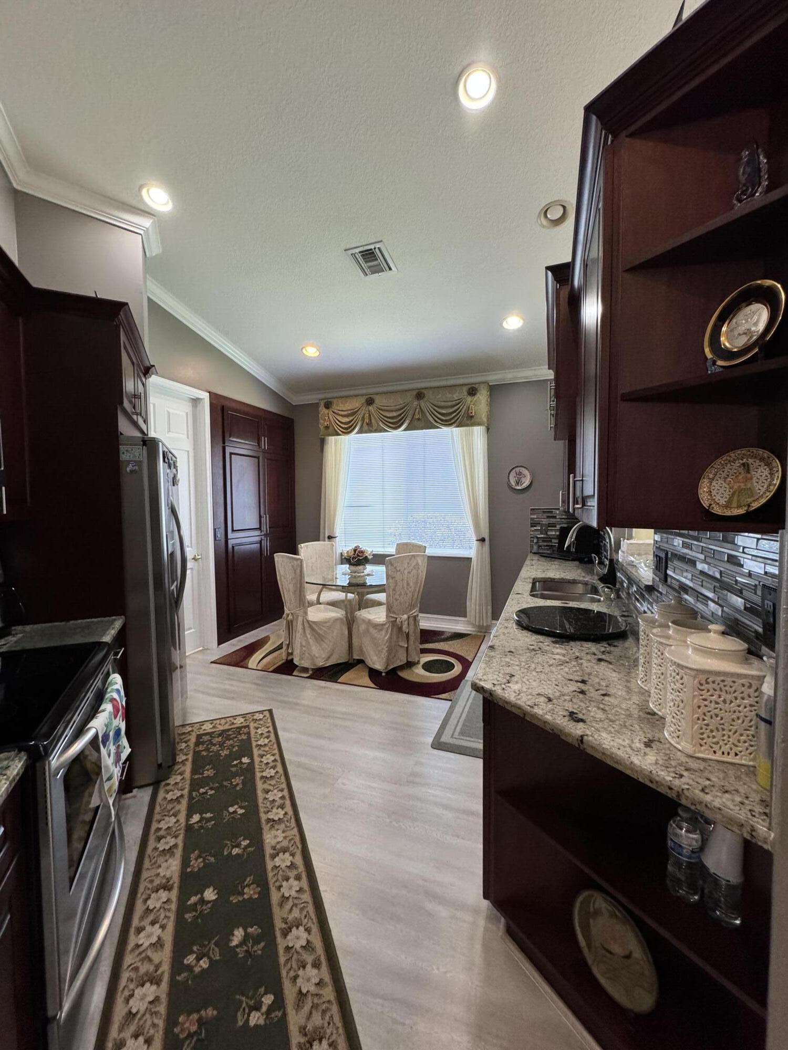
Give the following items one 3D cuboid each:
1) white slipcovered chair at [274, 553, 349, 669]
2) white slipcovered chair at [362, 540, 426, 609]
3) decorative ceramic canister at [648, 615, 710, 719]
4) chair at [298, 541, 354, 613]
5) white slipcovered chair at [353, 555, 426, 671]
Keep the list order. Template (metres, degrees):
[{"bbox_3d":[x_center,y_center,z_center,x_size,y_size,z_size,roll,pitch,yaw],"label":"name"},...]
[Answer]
[{"bbox_3d":[-0.756,0.759,3.939,0.550,1.030,0.460,-3,4,-44],"label":"white slipcovered chair"},{"bbox_3d":[-0.012,0.730,4.489,0.540,1.010,0.460,-3,3,-43],"label":"white slipcovered chair"},{"bbox_3d":[0.727,0.348,1.033,0.178,0.216,0.140,0,3,20],"label":"decorative ceramic canister"},{"bbox_3d":[-0.726,0.724,4.697,0.460,1.030,0.550,-2,3,-35],"label":"chair"},{"bbox_3d":[-0.069,0.756,3.877,0.460,1.010,0.540,-3,3,-41],"label":"white slipcovered chair"}]

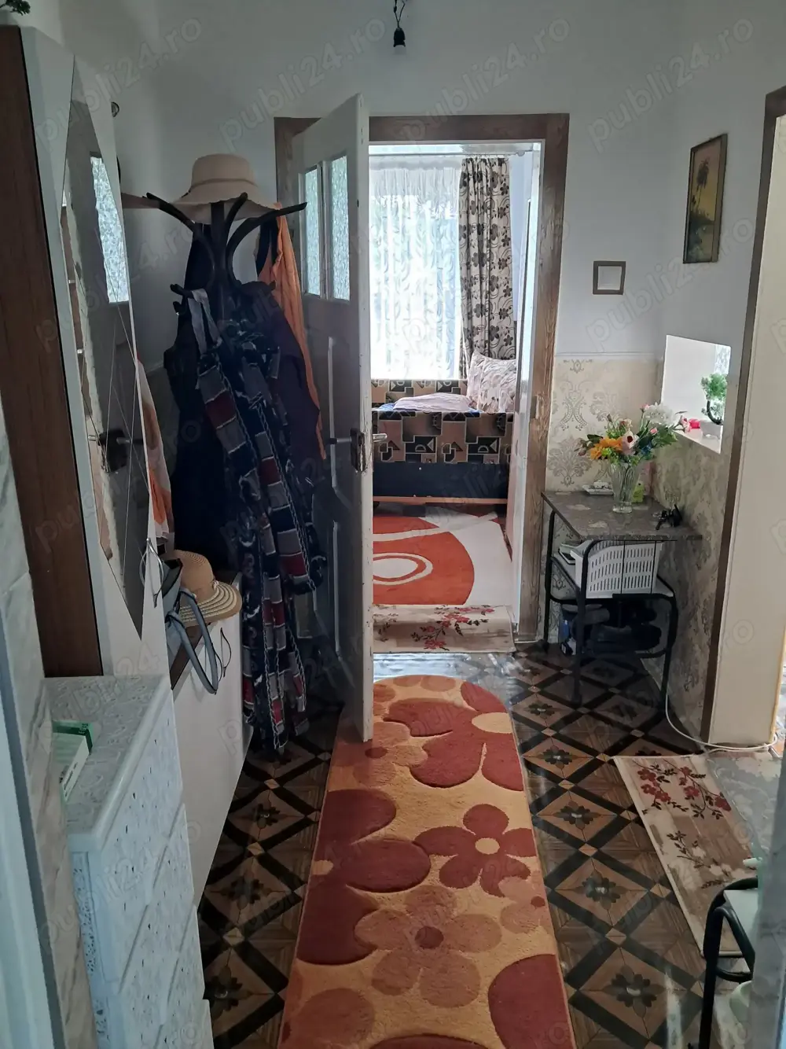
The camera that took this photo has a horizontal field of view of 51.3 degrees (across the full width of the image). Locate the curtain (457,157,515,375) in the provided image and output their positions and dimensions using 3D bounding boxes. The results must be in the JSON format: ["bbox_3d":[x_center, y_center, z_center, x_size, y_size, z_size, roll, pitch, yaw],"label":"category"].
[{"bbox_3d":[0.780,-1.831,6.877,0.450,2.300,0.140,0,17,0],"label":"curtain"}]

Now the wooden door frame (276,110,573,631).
[{"bbox_3d":[0.107,-0.508,3.373,1.090,2.135,0.140,0,17,0],"label":"wooden door frame"}]

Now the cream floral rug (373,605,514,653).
[{"bbox_3d":[0.108,0.450,3.611,0.820,0.070,0.370,0,17,0],"label":"cream floral rug"}]

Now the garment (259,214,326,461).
[{"bbox_3d":[-0.334,-0.608,2.682,0.230,0.800,0.160,0,17,0],"label":"garment"}]

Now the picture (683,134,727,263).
[{"bbox_3d":[1.037,-1.080,2.752,0.025,0.380,0.330,0,17,0],"label":"picture"}]

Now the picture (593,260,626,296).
[{"bbox_3d":[0.821,-0.931,3.095,0.118,0.121,0.018,0,17,0],"label":"picture"}]

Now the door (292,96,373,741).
[{"bbox_3d":[-0.213,-0.331,2.931,0.042,2.006,0.867,-5,18,-17],"label":"door"}]

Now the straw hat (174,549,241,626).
[{"bbox_3d":[-0.580,0.168,2.325,0.310,0.145,0.310,0,17,0],"label":"straw hat"}]

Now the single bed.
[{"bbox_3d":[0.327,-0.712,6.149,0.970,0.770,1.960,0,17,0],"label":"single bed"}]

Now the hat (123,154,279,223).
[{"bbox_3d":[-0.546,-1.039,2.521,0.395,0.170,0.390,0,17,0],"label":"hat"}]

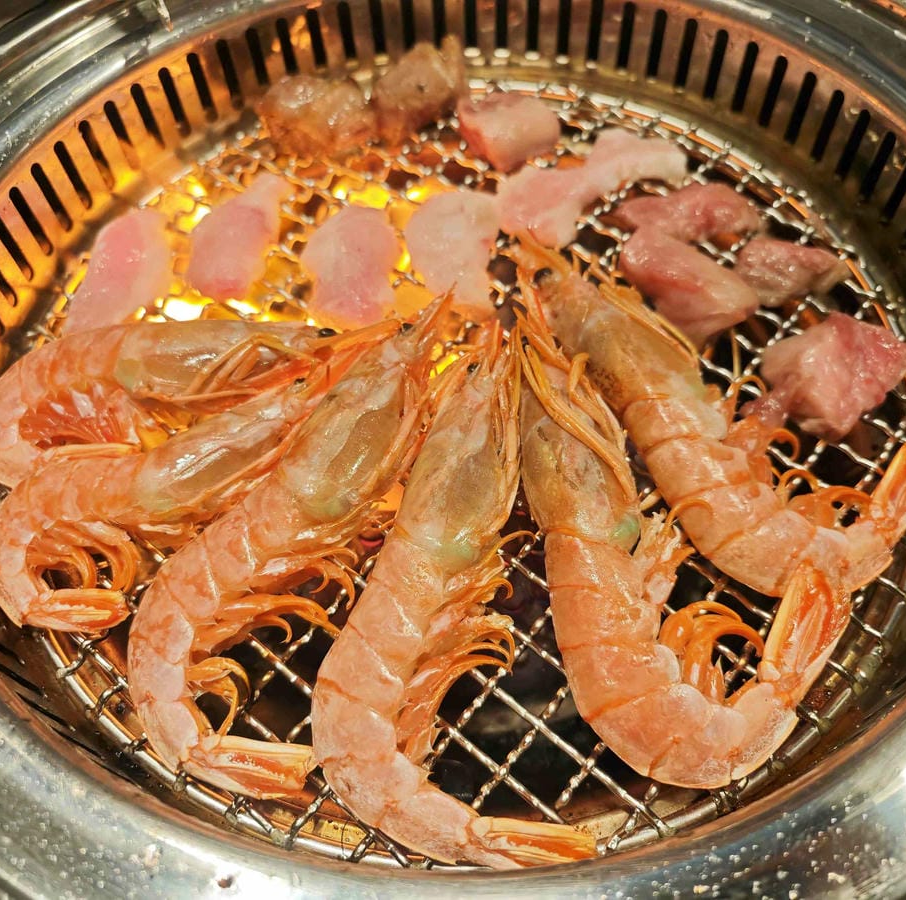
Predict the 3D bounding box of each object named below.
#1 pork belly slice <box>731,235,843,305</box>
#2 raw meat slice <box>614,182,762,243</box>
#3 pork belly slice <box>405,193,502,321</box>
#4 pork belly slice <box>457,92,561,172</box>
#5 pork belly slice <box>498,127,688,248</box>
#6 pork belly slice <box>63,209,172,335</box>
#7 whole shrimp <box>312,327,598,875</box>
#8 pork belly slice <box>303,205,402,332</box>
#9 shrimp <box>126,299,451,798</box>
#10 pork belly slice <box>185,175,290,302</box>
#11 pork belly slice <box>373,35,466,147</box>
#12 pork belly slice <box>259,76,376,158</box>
[{"bbox_3d":[0.110,-0.058,0.260,0.034,0.013,0.025,8,61,7],"label":"pork belly slice"},{"bbox_3d":[0.079,-0.079,0.267,0.049,0.012,0.025,-8,60,-2],"label":"raw meat slice"},{"bbox_3d":[-0.001,-0.067,0.274,0.031,0.008,0.055,2,60,4],"label":"pork belly slice"},{"bbox_3d":[0.023,-0.116,0.288,0.035,0.017,0.031,-13,60,-5],"label":"pork belly slice"},{"bbox_3d":[0.048,-0.094,0.280,0.074,0.008,0.035,-30,63,-14],"label":"pork belly slice"},{"bbox_3d":[-0.112,-0.060,0.275,0.029,0.008,0.059,0,60,3],"label":"pork belly slice"},{"bbox_3d":[-0.001,0.026,0.202,0.059,0.027,0.139,-1,60,1],"label":"whole shrimp"},{"bbox_3d":[-0.036,-0.062,0.272,0.032,0.008,0.055,0,60,3],"label":"pork belly slice"},{"bbox_3d":[-0.040,0.011,0.212,0.052,0.027,0.144,13,61,9],"label":"shrimp"},{"bbox_3d":[-0.076,-0.077,0.283,0.030,0.008,0.057,8,61,7],"label":"pork belly slice"},{"bbox_3d":[-0.014,-0.141,0.308,0.028,0.024,0.024,-32,63,-15],"label":"pork belly slice"},{"bbox_3d":[-0.050,-0.122,0.292,0.041,0.020,0.032,-4,60,0],"label":"pork belly slice"}]

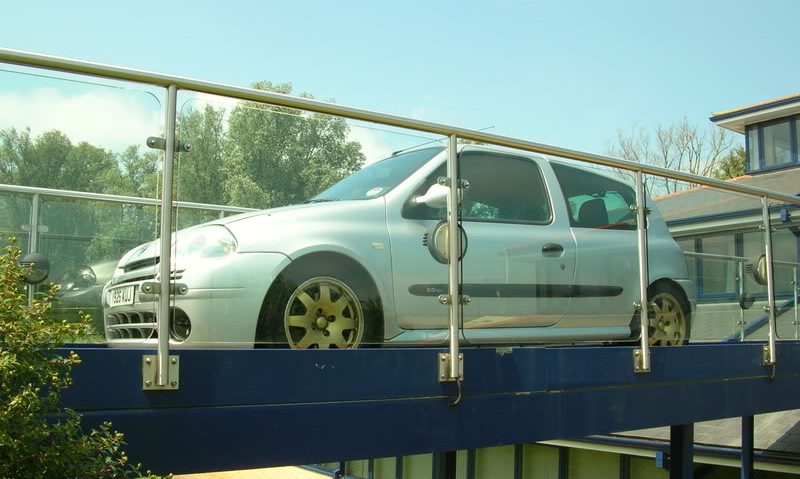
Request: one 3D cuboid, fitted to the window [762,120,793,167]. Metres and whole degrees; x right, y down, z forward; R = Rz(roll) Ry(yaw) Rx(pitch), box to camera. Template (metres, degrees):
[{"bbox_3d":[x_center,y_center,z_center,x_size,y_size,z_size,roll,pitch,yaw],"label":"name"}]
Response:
[{"bbox_3d":[9.339,-2.375,20.000,0.070,1.020,0.800,5,-9,-34],"label":"window"}]

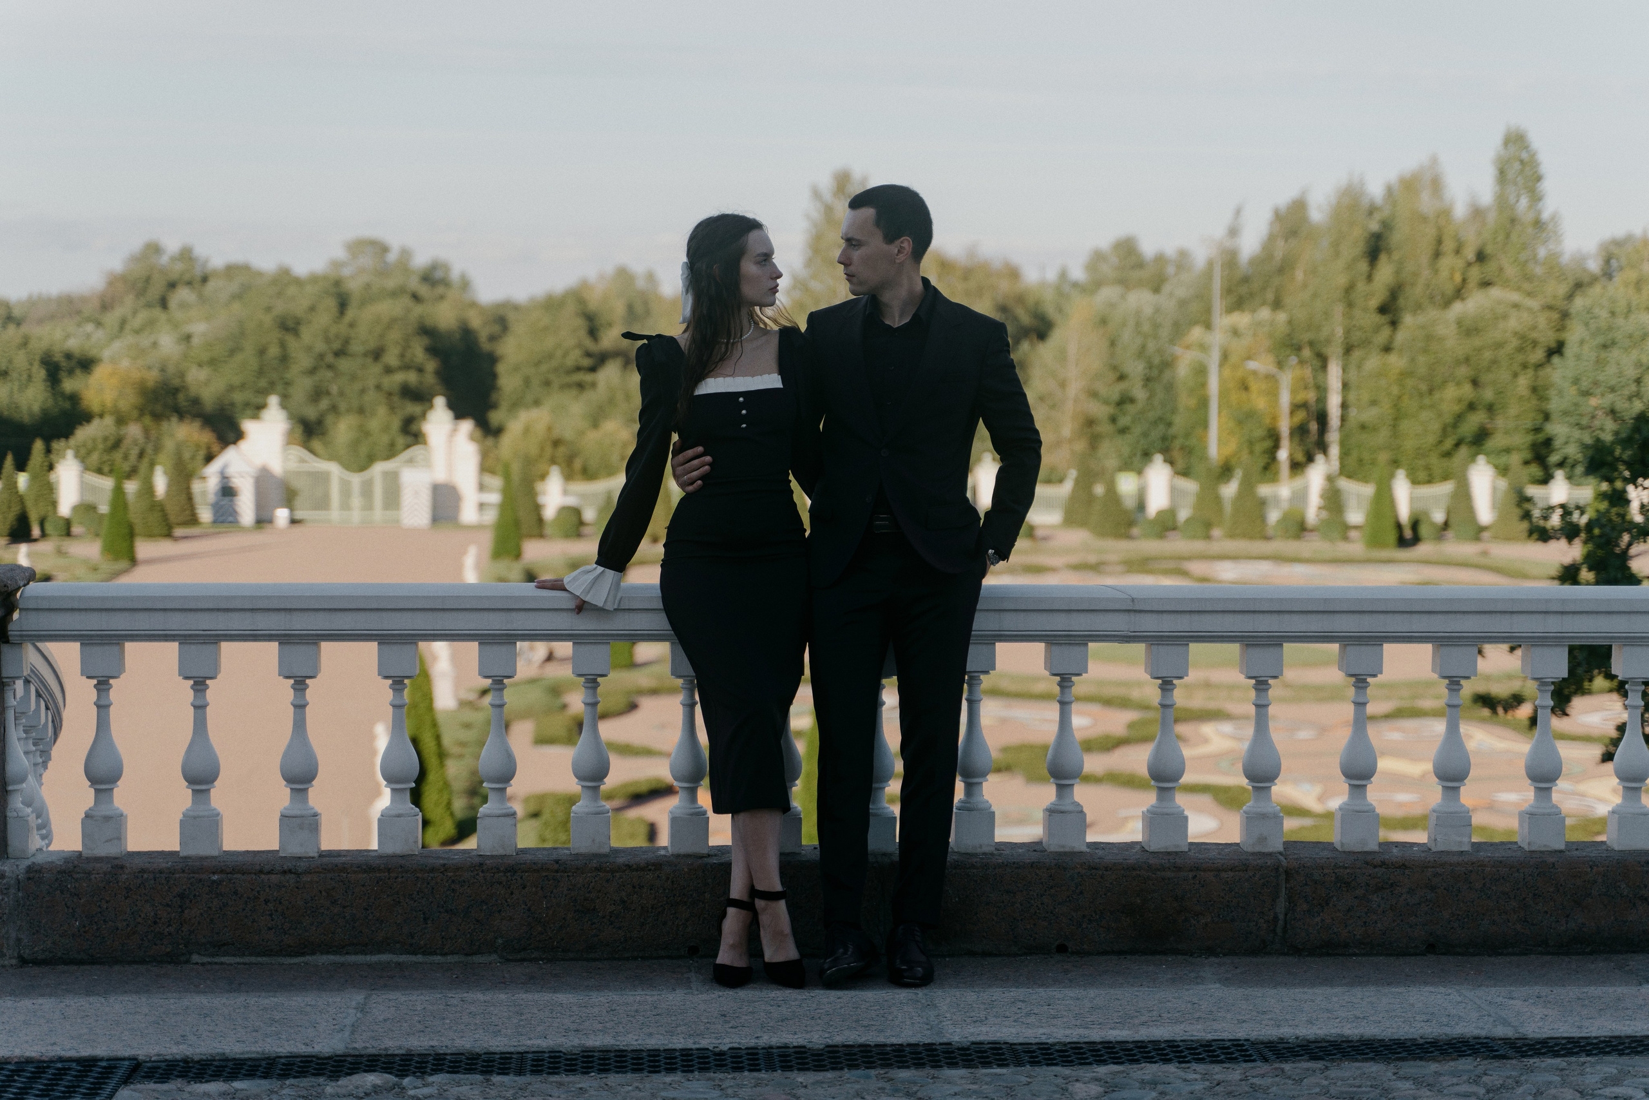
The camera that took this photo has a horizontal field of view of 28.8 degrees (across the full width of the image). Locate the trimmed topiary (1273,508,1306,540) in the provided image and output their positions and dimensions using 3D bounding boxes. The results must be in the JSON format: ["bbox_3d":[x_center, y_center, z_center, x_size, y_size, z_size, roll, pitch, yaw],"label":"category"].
[{"bbox_3d":[17.146,-0.962,118.142,1.163,1.113,1.163,0,4,-3],"label":"trimmed topiary"}]

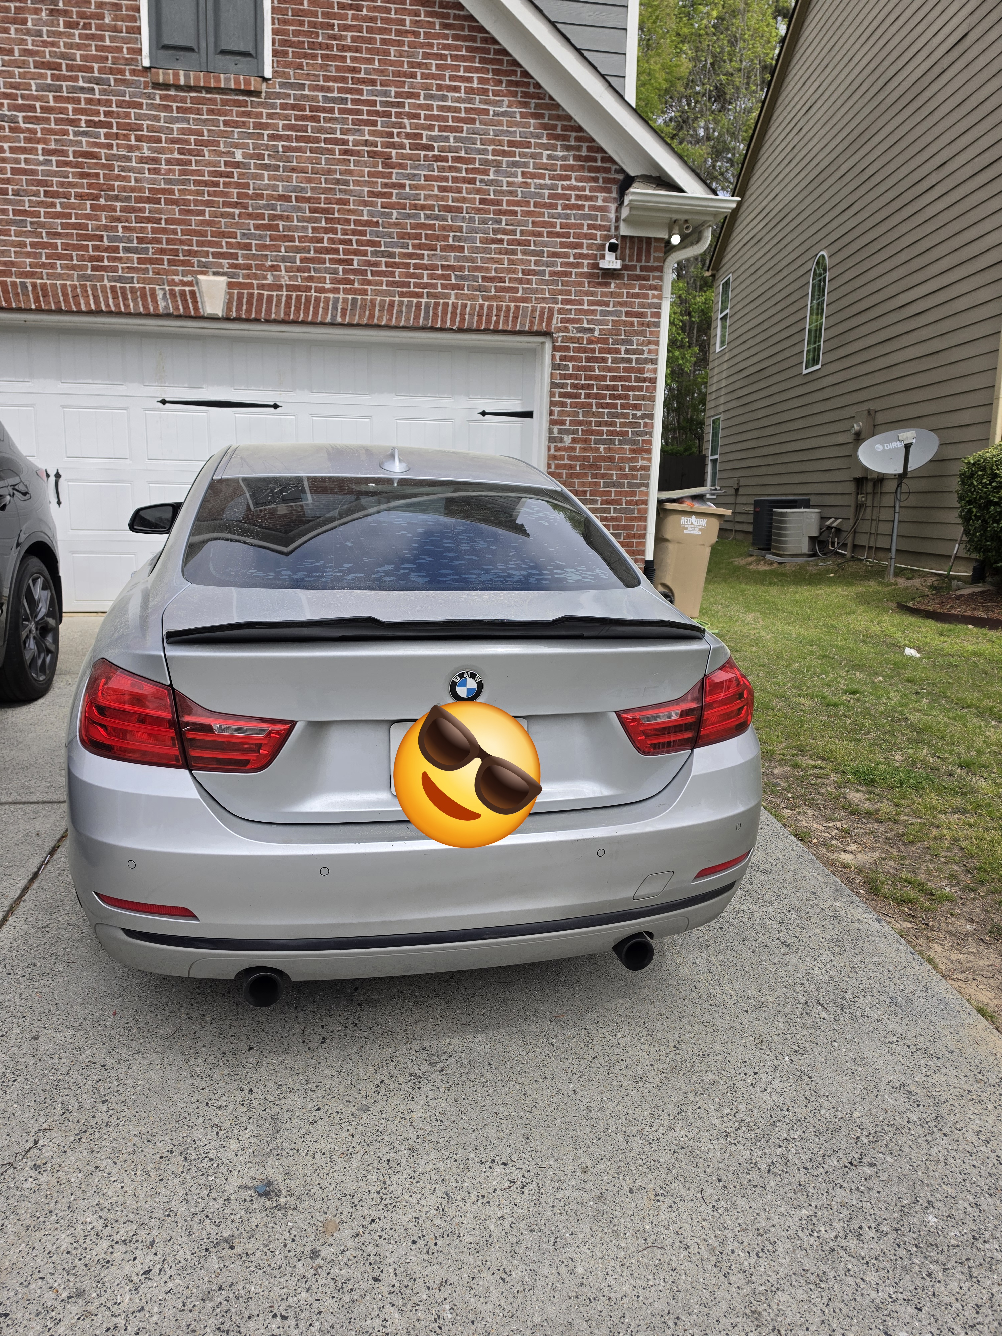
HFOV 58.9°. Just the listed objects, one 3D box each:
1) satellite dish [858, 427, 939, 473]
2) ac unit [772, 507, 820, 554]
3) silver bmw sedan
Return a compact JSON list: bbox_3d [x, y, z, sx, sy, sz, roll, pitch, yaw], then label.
[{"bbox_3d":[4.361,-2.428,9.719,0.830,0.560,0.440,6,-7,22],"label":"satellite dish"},{"bbox_3d":[4.359,-2.010,13.100,0.610,0.680,0.610,1,11,-2],"label":"ac unit"},{"bbox_3d":[-0.618,-0.332,4.113,1.870,1.375,4.640,-1,16,-14],"label":"silver bmw sedan"}]

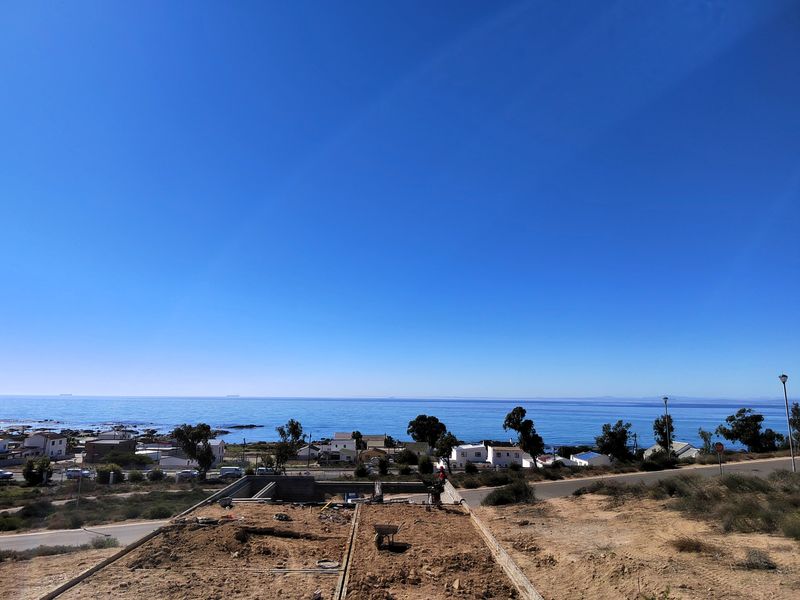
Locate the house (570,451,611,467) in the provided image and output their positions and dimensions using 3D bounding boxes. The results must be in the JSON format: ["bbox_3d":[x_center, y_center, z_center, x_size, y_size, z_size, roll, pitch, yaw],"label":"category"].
[{"bbox_3d":[47.617,39.908,132.056,6.800,4.000,11.500,1,-10,0],"label":"house"}]

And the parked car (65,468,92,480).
[{"bbox_3d":[-64.432,35.018,106.775,4.200,1.650,1.750,1,-10,0],"label":"parked car"}]

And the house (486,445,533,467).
[{"bbox_3d":[28.109,40.388,136.499,9.700,5.600,8.500,0,-10,3],"label":"house"}]

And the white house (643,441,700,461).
[{"bbox_3d":[74.688,42.420,146.906,9.000,5.500,11.000,5,-11,-22],"label":"white house"}]

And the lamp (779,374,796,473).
[{"bbox_3d":[26.350,8.397,36.033,0.520,6.600,0.520,1,-10,0],"label":"lamp"}]

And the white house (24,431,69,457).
[{"bbox_3d":[-105.941,43.666,158.981,6.700,6.900,9.000,1,-10,0],"label":"white house"}]

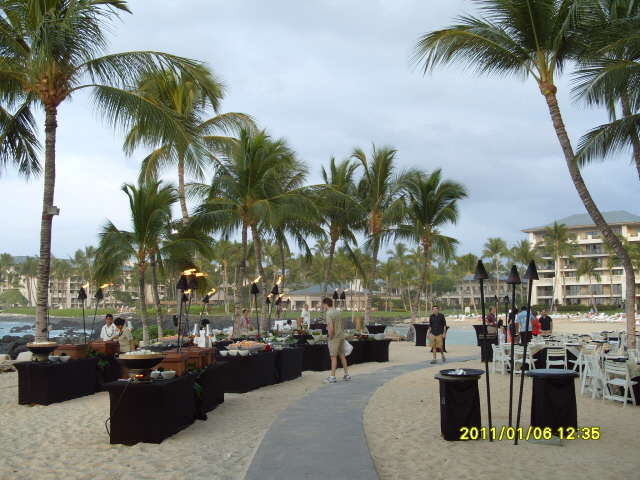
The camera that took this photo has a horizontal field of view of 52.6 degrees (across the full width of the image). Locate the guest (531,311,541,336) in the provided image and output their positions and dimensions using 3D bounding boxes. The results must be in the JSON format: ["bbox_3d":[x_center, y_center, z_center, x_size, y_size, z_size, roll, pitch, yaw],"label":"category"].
[{"bbox_3d":[8.520,3.631,25.500,0.480,1.678,0.340,1,-7,-11],"label":"guest"}]

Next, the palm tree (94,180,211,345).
[{"bbox_3d":[-6.479,1.049,25.031,4.400,6.500,4.200,0,-6,0],"label":"palm tree"}]

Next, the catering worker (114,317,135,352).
[{"bbox_3d":[-3.799,2.251,12.532,0.450,1.550,0.500,5,-8,-37],"label":"catering worker"}]

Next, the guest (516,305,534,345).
[{"bbox_3d":[6.195,2.849,19.507,0.550,1.740,0.400,-1,-6,6],"label":"guest"}]

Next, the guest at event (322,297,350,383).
[{"bbox_3d":[0.353,2.161,13.849,0.520,1.810,0.520,-5,-8,37],"label":"guest at event"}]

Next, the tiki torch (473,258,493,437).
[{"bbox_3d":[2.139,1.407,8.336,0.180,2.292,0.180,-2,-6,0],"label":"tiki torch"}]

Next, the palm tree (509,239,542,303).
[{"bbox_3d":[40.465,6.875,128.042,7.000,14.000,7.000,0,-6,0],"label":"palm tree"}]

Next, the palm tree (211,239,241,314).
[{"bbox_3d":[-15.042,5.889,103.000,5.200,12.016,5.000,0,-7,0],"label":"palm tree"}]

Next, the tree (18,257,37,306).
[{"bbox_3d":[-90.004,12.754,199.774,5.900,15.500,5.900,0,-6,0],"label":"tree"}]

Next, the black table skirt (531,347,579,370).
[{"bbox_3d":[6.163,3.101,16.866,1.550,0.730,1.550,0,-6,0],"label":"black table skirt"}]

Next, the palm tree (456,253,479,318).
[{"bbox_3d":[23.730,7.305,104.819,4.100,9.900,4.100,0,-6,0],"label":"palm tree"}]

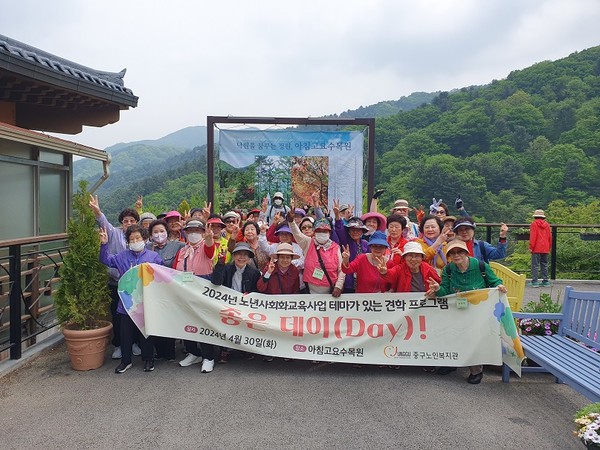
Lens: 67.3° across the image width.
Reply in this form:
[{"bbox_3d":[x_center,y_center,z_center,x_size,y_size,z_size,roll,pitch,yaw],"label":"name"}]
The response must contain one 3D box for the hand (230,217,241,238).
[{"bbox_3d":[-0.701,0.022,4.900,0.100,0.190,0.080,0,2,-6],"label":"hand"}]

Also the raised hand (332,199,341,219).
[{"bbox_3d":[0.401,-0.181,4.950,0.090,0.185,0.080,0,2,0],"label":"raised hand"}]

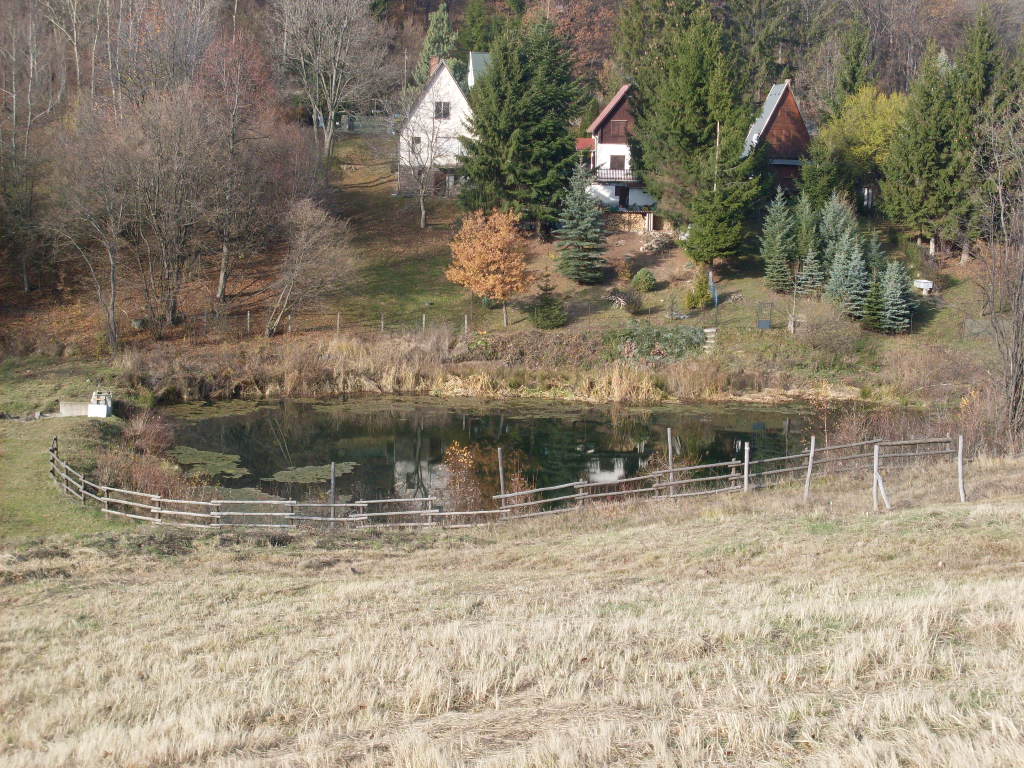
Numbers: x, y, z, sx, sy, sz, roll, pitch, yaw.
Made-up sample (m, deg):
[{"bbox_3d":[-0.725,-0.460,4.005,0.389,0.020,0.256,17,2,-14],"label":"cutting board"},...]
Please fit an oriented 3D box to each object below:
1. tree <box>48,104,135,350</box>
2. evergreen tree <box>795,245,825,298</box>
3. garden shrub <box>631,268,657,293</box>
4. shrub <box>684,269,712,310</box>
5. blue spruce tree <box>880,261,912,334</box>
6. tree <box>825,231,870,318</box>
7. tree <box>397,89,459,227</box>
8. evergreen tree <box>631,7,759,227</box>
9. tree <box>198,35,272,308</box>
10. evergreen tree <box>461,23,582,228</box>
[{"bbox_3d":[-25.743,-9.503,108.664,5.265,15.041,5.265,1,9,0],"label":"tree"},{"bbox_3d":[20.762,-7.847,123.871,2.094,3.770,2.094,1,9,0],"label":"evergreen tree"},{"bbox_3d":[9.150,-7.200,123.540,1.810,1.670,1.810,1,9,0],"label":"garden shrub"},{"bbox_3d":[12.768,-6.467,121.515,1.917,2.883,1.917,1,9,0],"label":"shrub"},{"bbox_3d":[24.840,-5.650,114.660,2.070,4.660,2.070,1,9,0],"label":"blue spruce tree"},{"bbox_3d":[22.596,-7.364,119.543,2.829,5.930,2.829,1,9,0],"label":"tree"},{"bbox_3d":[-6.402,-17.256,136.073,4.907,10.650,4.907,1,9,0],"label":"tree"},{"bbox_3d":[13.960,-20.230,135.750,9.790,16.930,9.790,1,9,0],"label":"evergreen tree"},{"bbox_3d":[-18.493,-14.375,118.707,5.083,17.939,5.083,1,9,0],"label":"tree"},{"bbox_3d":[0.650,-19.440,134.770,9.420,16.000,9.420,1,9,0],"label":"evergreen tree"}]

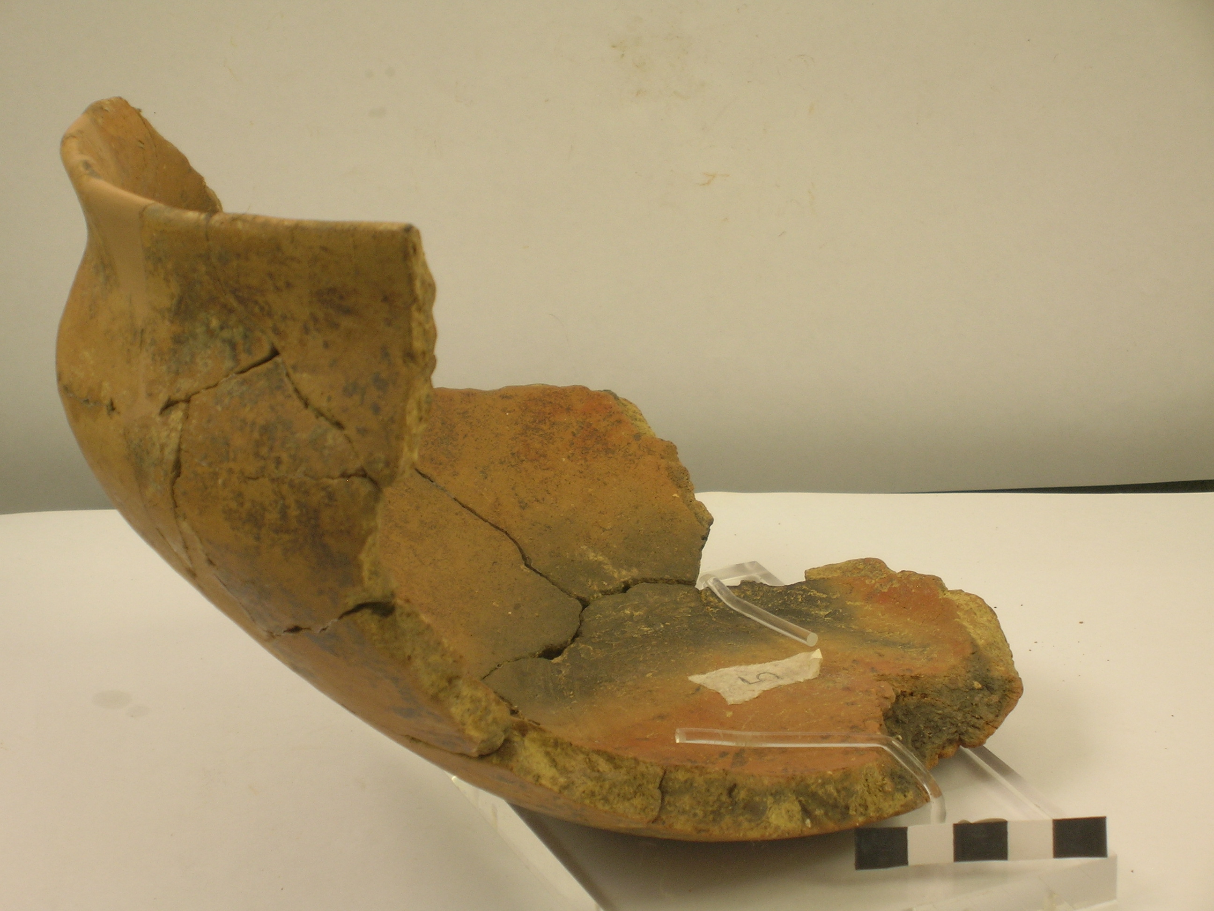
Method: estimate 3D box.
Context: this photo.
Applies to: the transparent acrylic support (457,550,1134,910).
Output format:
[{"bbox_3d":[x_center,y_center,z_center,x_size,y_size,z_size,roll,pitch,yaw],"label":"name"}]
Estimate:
[{"bbox_3d":[0.023,0.053,0.737,0.099,0.038,0.166,-12,23,-20],"label":"transparent acrylic support"}]

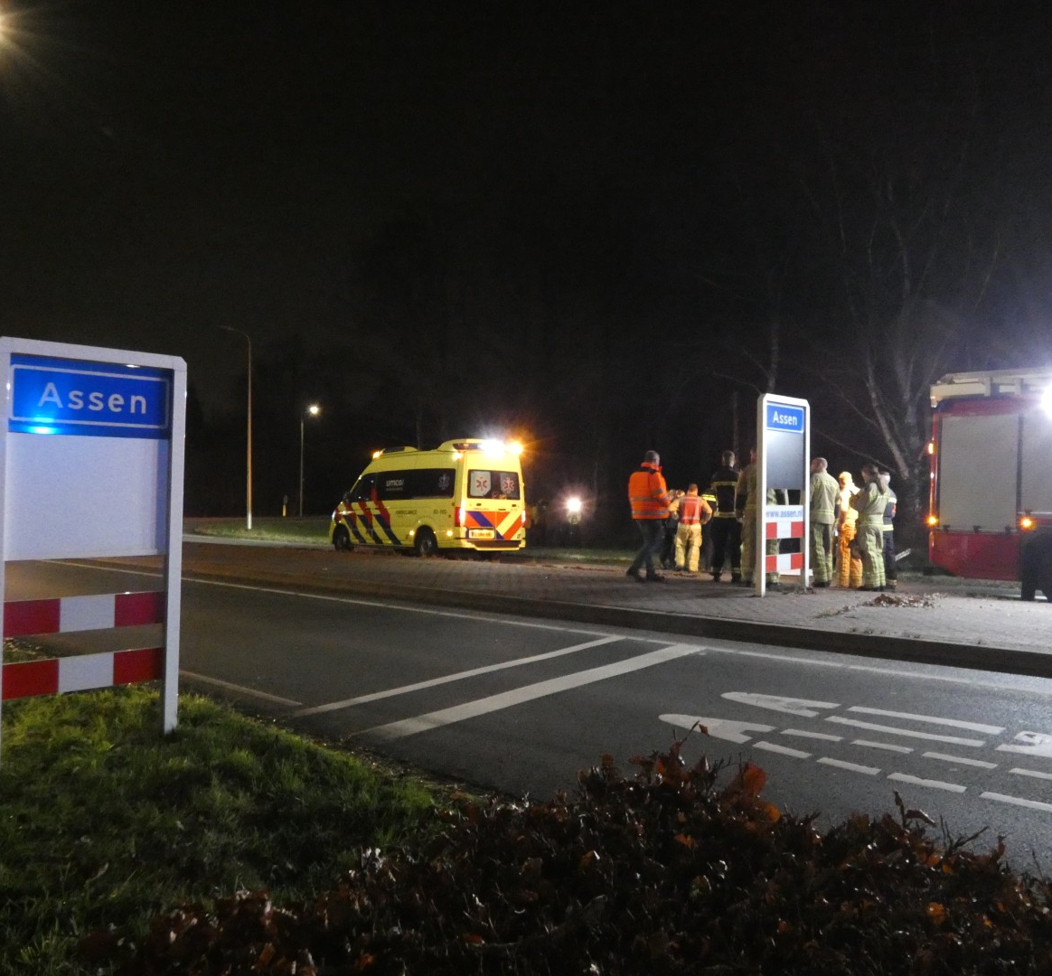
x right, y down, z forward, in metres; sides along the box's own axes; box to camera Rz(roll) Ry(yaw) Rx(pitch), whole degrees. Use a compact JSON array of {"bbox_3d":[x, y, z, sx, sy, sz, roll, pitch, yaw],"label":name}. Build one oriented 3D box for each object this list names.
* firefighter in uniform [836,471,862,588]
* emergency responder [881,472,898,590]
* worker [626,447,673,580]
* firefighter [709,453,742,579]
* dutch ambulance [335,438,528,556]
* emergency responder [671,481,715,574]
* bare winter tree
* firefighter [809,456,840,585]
[{"bbox_3d":[4.602,0.594,13.400,0.450,1.680,0.500,0,0,41],"label":"firefighter in uniform"},{"bbox_3d":[5.124,0.616,13.400,0.520,1.700,0.420,1,0,-34],"label":"emergency responder"},{"bbox_3d":[1.689,0.391,12.900,0.580,1.830,0.580,1,0,-44],"label":"worker"},{"bbox_3d":[2.777,0.387,13.000,0.560,1.830,0.400,0,0,-5],"label":"firefighter"},{"bbox_3d":[-2.750,0.250,24.500,2.040,2.860,5.980,1,0,-42],"label":"dutch ambulance"},{"bbox_3d":[3.211,0.773,18.100,0.780,1.720,0.450,0,0,-3],"label":"emergency responder"},{"bbox_3d":[7.134,-2.686,17.800,4.000,8.600,3.900,0,0,0],"label":"bare winter tree"},{"bbox_3d":[4.131,0.468,13.100,0.550,1.800,0.420,0,0,-20],"label":"firefighter"}]

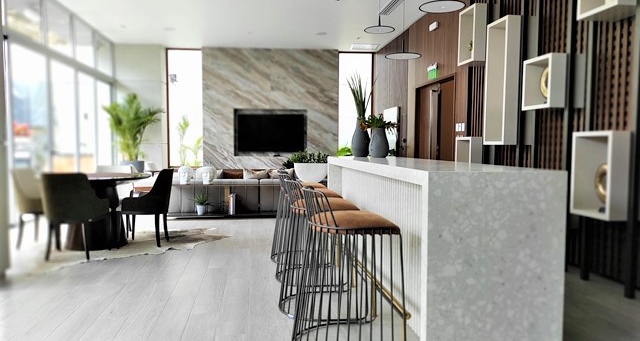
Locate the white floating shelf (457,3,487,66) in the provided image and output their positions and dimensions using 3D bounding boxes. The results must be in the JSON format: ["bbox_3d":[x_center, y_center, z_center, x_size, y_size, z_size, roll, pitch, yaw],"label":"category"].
[{"bbox_3d":[1.751,-1.536,5.302,0.145,0.613,0.386,0,3,-9],"label":"white floating shelf"}]

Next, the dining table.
[{"bbox_3d":[-2.377,0.429,4.962,1.129,0.737,1.129,0,3,-9],"label":"dining table"}]

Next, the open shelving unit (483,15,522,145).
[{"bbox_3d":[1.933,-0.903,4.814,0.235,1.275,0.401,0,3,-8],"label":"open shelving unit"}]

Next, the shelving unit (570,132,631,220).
[{"bbox_3d":[2.054,0.030,3.398,0.145,0.621,0.388,0,3,-9],"label":"shelving unit"}]

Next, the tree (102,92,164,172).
[{"bbox_3d":[-3.463,-0.814,8.645,1.129,1.310,1.065,0,3,-9],"label":"tree"}]

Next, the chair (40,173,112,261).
[{"bbox_3d":[-2.354,0.421,4.437,0.554,0.815,0.564,0,3,-5],"label":"chair"}]

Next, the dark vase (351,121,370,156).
[{"bbox_3d":[0.409,-0.316,4.527,0.181,0.376,0.181,0,3,-8],"label":"dark vase"}]

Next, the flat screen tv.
[{"bbox_3d":[-1.053,-0.810,10.176,1.454,0.836,0.069,0,3,-12],"label":"flat screen tv"}]

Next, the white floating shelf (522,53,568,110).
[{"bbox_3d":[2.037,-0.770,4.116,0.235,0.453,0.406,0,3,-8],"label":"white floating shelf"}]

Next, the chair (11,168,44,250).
[{"bbox_3d":[-2.897,0.389,4.912,0.564,0.820,0.543,0,3,-9],"label":"chair"}]

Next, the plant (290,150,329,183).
[{"bbox_3d":[-0.151,-0.057,7.050,0.600,0.512,0.600,0,3,-8],"label":"plant"}]

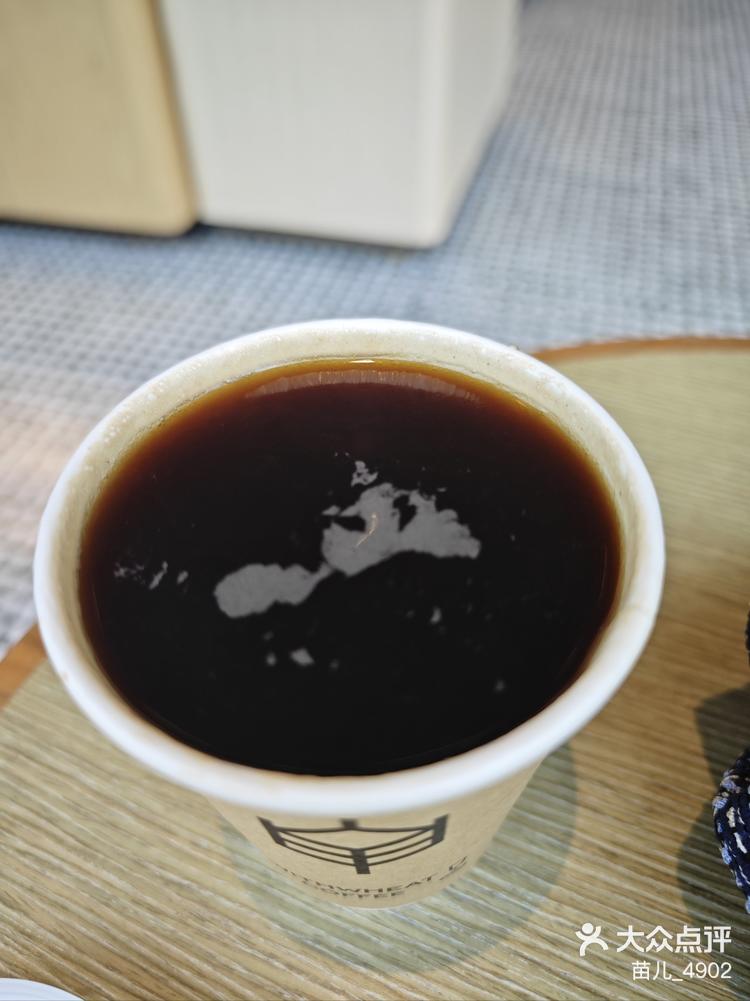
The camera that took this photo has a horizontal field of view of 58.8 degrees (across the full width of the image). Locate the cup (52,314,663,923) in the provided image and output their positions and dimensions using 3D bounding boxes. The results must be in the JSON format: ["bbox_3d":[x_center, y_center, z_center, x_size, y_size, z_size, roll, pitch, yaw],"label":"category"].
[{"bbox_3d":[-0.002,0.032,0.132,0.088,0.099,0.088,-1,47,1],"label":"cup"}]

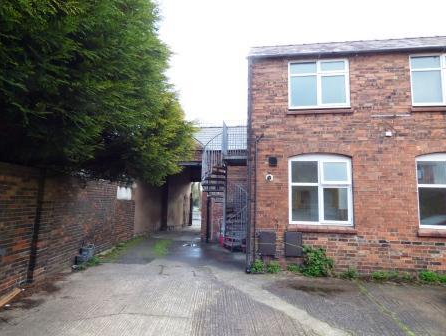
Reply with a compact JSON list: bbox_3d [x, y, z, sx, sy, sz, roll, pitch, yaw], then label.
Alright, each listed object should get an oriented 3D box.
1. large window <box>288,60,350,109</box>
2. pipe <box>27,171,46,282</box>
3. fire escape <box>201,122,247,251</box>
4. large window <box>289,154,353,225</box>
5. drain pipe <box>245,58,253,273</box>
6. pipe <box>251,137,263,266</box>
[{"bbox_3d":[2.410,-2.075,6.521,1.470,1.269,0.100,0,-7,8],"label":"large window"},{"bbox_3d":[-3.772,1.124,5.257,0.100,2.280,0.100,2,-7,-5],"label":"pipe"},{"bbox_3d":[0.169,0.725,9.805,1.700,4.350,1.700,0,-7,8],"label":"fire escape"},{"bbox_3d":[2.326,0.514,6.208,1.447,1.672,0.100,0,-7,8],"label":"large window"},{"bbox_3d":[0.665,-0.215,6.377,0.100,5.333,0.110,0,-7,8],"label":"drain pipe"},{"bbox_3d":[0.868,0.738,6.240,0.215,3.163,0.070,0,-7,8],"label":"pipe"}]

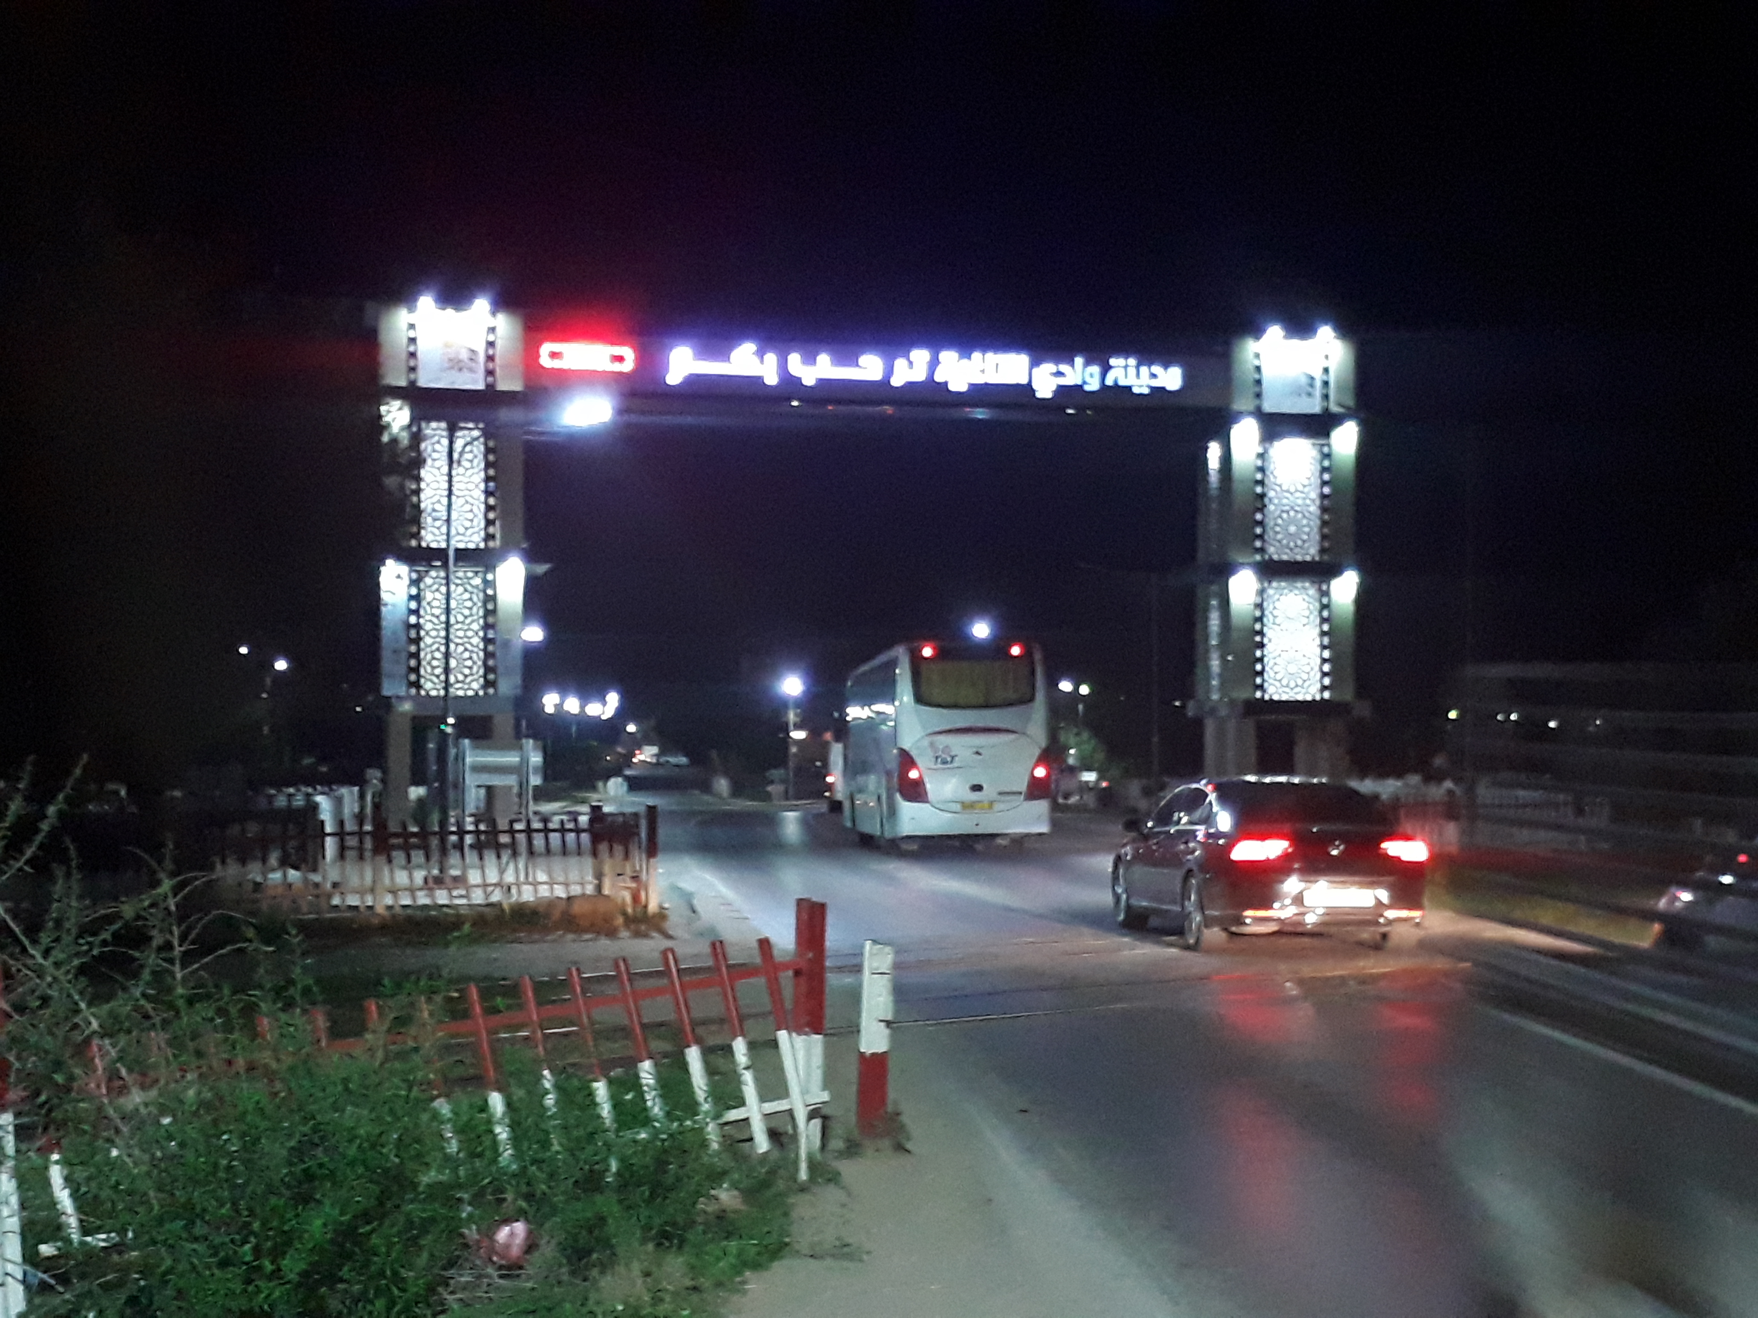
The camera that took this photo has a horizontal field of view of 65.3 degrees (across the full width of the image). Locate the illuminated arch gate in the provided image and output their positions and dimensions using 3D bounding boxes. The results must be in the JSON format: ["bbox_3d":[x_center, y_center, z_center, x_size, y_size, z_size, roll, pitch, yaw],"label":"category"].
[{"bbox_3d":[0.000,-1.800,30.800,21.200,11.000,2.600,1,-4,-5],"label":"illuminated arch gate"}]

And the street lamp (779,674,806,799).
[{"bbox_3d":[-3.180,2.830,50.000,0.700,4.600,0.600,0,-4,0],"label":"street lamp"}]

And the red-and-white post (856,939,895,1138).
[{"bbox_3d":[-0.014,1.530,5.550,0.120,0.800,0.120,2,-4,-6],"label":"red-and-white post"}]

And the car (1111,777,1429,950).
[{"bbox_3d":[3.695,2.000,13.966,1.860,1.470,4.750,1,-4,-4],"label":"car"}]

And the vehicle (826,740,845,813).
[{"bbox_3d":[-0.760,3.830,45.600,2.000,2.300,5.300,0,-4,-3],"label":"vehicle"}]

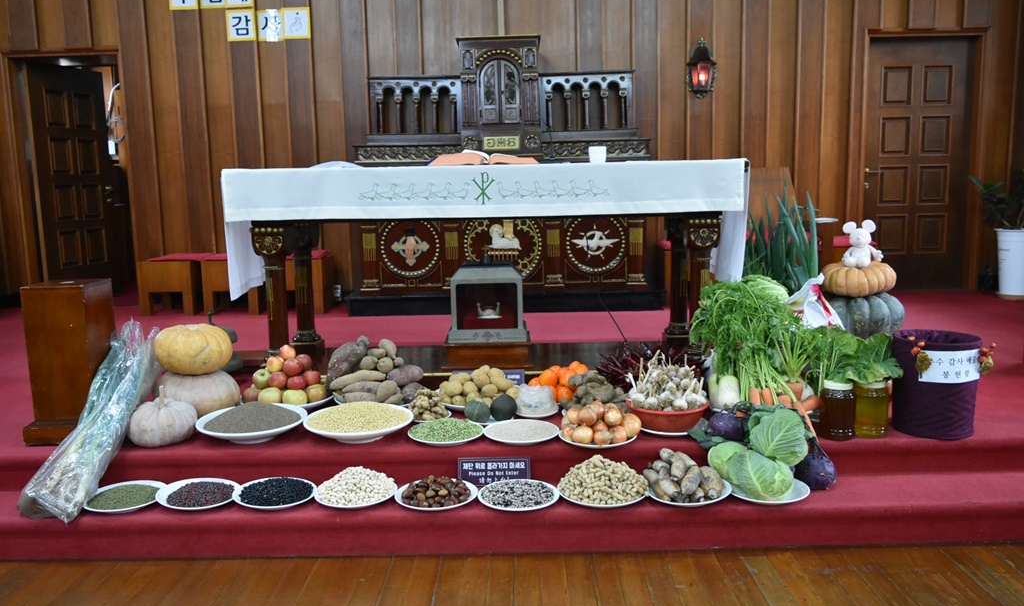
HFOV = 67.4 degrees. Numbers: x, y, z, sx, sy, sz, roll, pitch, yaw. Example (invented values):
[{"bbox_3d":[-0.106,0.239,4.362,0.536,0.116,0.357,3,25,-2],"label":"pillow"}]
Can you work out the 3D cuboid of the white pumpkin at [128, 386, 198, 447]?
[{"bbox_3d":[-1.218,0.397,2.673,0.230,0.205,0.228,-1,8,0],"label":"white pumpkin"}]

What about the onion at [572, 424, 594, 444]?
[{"bbox_3d":[0.248,0.457,2.669,0.068,0.064,0.067,-1,8,1],"label":"onion"}]

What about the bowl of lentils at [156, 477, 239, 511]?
[{"bbox_3d":[-1.019,0.627,2.475,0.268,0.040,0.268,-1,8,1],"label":"bowl of lentils"}]

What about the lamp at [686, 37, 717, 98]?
[{"bbox_3d":[1.481,-1.840,6.005,0.230,0.460,0.240,-1,8,1],"label":"lamp"}]

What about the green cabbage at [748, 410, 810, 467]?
[{"bbox_3d":[0.883,0.446,2.547,0.180,0.165,0.160,-1,8,1],"label":"green cabbage"}]

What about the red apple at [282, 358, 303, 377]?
[{"bbox_3d":[-0.927,0.273,3.251,0.078,0.075,0.078,-1,8,1],"label":"red apple"}]

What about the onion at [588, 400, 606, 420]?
[{"bbox_3d":[0.300,0.377,2.708,0.068,0.066,0.068,-1,8,1],"label":"onion"}]

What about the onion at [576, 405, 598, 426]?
[{"bbox_3d":[0.260,0.387,2.645,0.070,0.068,0.070,-1,8,1],"label":"onion"}]

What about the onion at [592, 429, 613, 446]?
[{"bbox_3d":[0.313,0.462,2.648,0.065,0.060,0.063,-1,8,1],"label":"onion"}]

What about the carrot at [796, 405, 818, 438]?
[{"bbox_3d":[1.042,0.419,2.705,0.032,0.032,0.161,-18,49,3],"label":"carrot"}]

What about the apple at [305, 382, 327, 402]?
[{"bbox_3d":[-0.795,0.362,3.110,0.085,0.078,0.085,-1,8,0],"label":"apple"}]

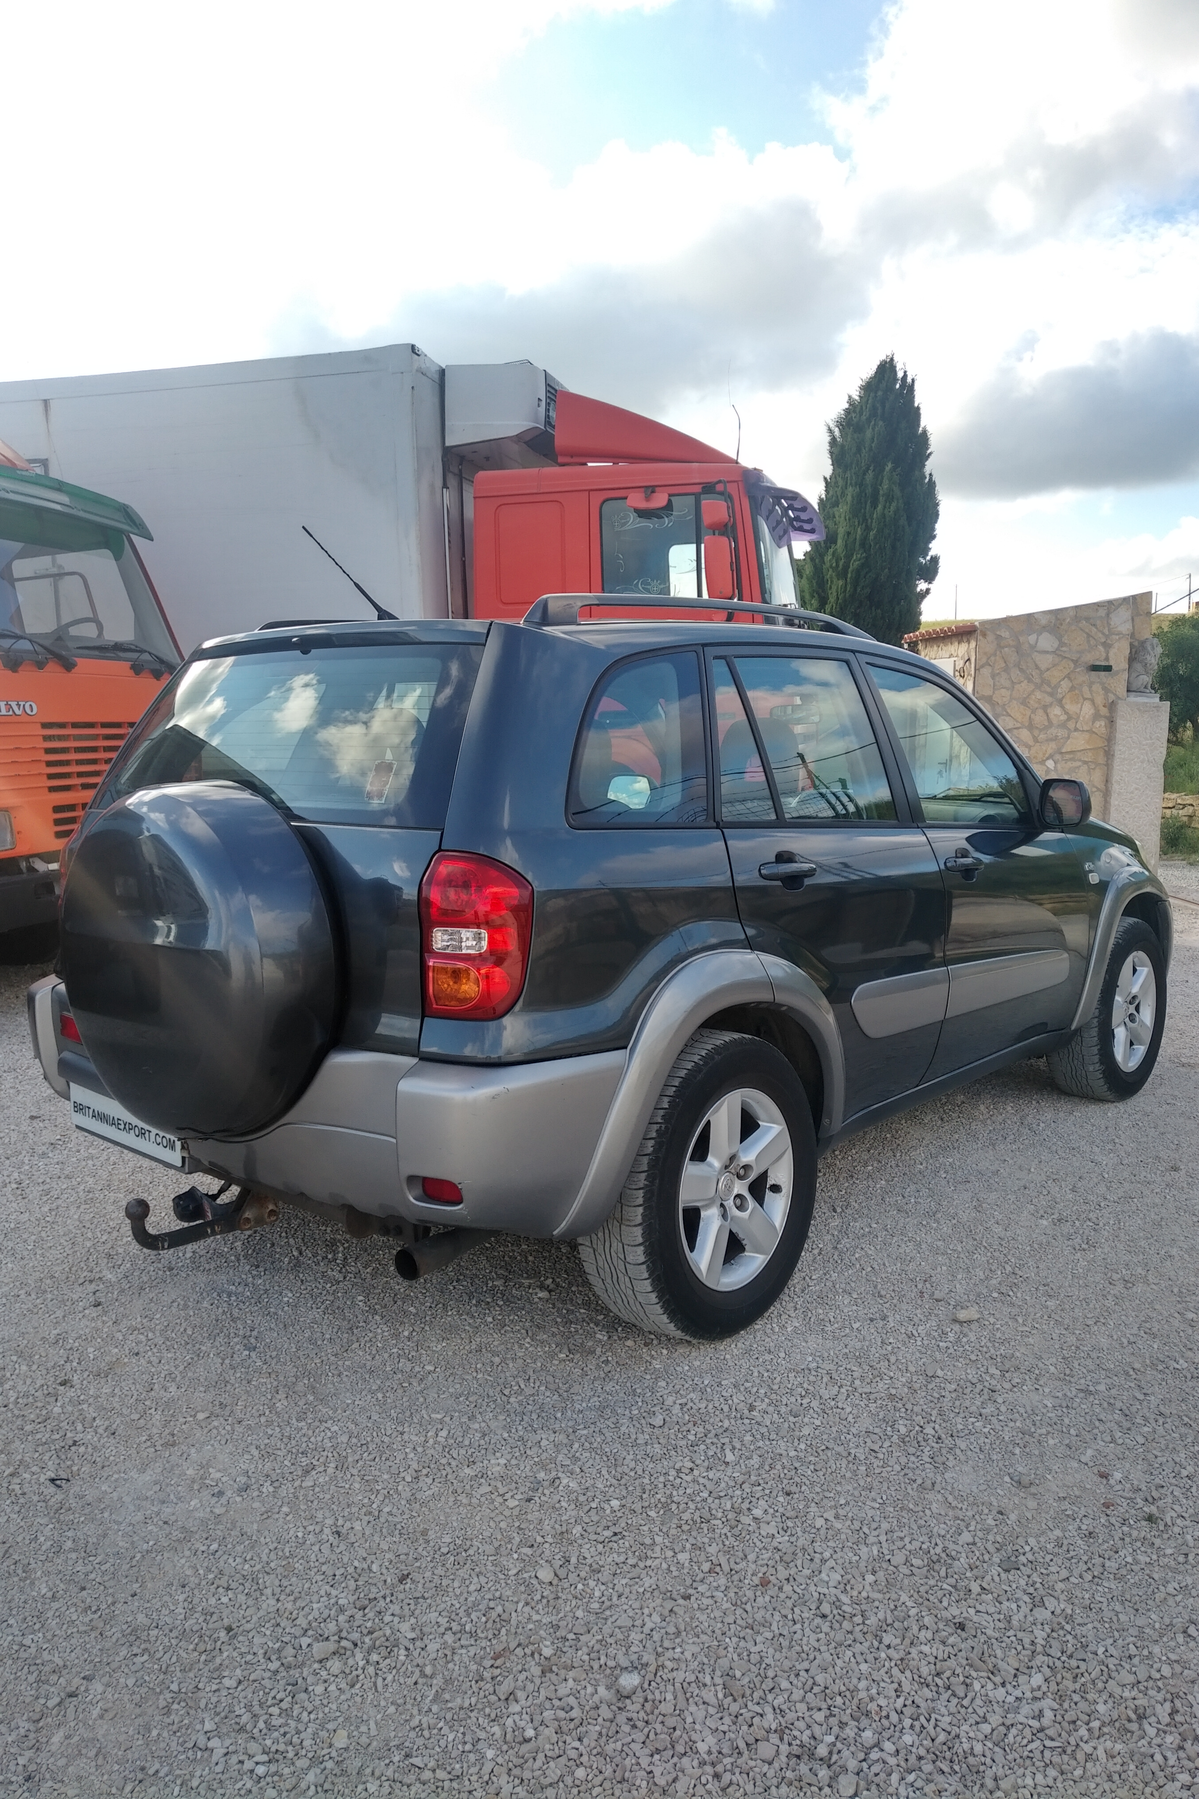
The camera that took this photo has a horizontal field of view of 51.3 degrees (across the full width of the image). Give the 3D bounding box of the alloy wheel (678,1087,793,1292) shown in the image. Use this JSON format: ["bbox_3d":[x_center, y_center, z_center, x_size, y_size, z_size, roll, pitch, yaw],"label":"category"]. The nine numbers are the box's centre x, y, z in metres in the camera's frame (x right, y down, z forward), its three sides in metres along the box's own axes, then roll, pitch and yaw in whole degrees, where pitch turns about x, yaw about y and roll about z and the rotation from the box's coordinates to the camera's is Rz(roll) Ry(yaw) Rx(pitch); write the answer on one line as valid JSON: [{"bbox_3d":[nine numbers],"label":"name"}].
[{"bbox_3d":[0.258,0.634,2.838,0.170,0.445,0.445,5,9,42],"label":"alloy wheel"}]

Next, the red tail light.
[{"bbox_3d":[-0.222,0.063,2.261,0.180,0.295,0.180,5,9,42],"label":"red tail light"}]

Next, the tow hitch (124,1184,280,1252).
[{"bbox_3d":[-0.870,0.684,2.749,0.130,0.130,0.350,5,9,42],"label":"tow hitch"}]

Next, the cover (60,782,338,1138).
[{"bbox_3d":[-0.870,0.123,2.626,0.730,0.730,0.220,5,9,42],"label":"cover"}]

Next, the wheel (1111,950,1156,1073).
[{"bbox_3d":[1.908,0.410,4.655,0.170,0.445,0.445,5,9,42],"label":"wheel"}]

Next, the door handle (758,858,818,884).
[{"bbox_3d":[0.420,-0.068,2.821,0.050,0.048,0.215,5,9,42],"label":"door handle"}]

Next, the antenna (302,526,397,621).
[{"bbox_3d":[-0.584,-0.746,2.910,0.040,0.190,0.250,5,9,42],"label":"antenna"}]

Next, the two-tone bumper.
[{"bbox_3d":[-0.464,0.302,3.148,1.770,0.470,1.230,5,9,42],"label":"two-tone bumper"}]

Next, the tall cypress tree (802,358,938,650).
[{"bbox_3d":[4.108,-4.427,18.677,2.250,7.090,2.250,1,7,12],"label":"tall cypress tree"}]

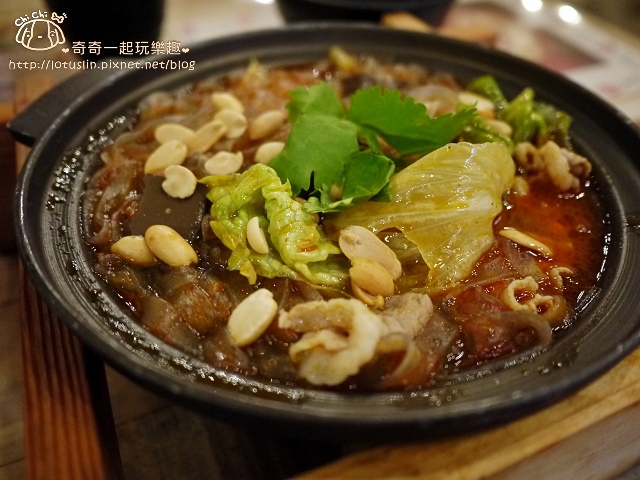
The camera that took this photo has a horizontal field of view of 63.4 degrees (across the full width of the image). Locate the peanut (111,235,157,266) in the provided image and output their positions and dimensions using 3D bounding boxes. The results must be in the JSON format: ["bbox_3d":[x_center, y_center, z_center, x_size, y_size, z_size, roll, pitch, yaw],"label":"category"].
[{"bbox_3d":[-0.051,0.003,0.141,0.015,0.006,0.009,21,41,22],"label":"peanut"}]

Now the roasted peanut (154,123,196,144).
[{"bbox_3d":[-0.044,-0.032,0.159,0.014,0.005,0.009,16,45,15],"label":"roasted peanut"}]

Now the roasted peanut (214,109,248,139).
[{"bbox_3d":[-0.031,-0.040,0.177,0.010,0.006,0.015,-34,60,-19],"label":"roasted peanut"}]

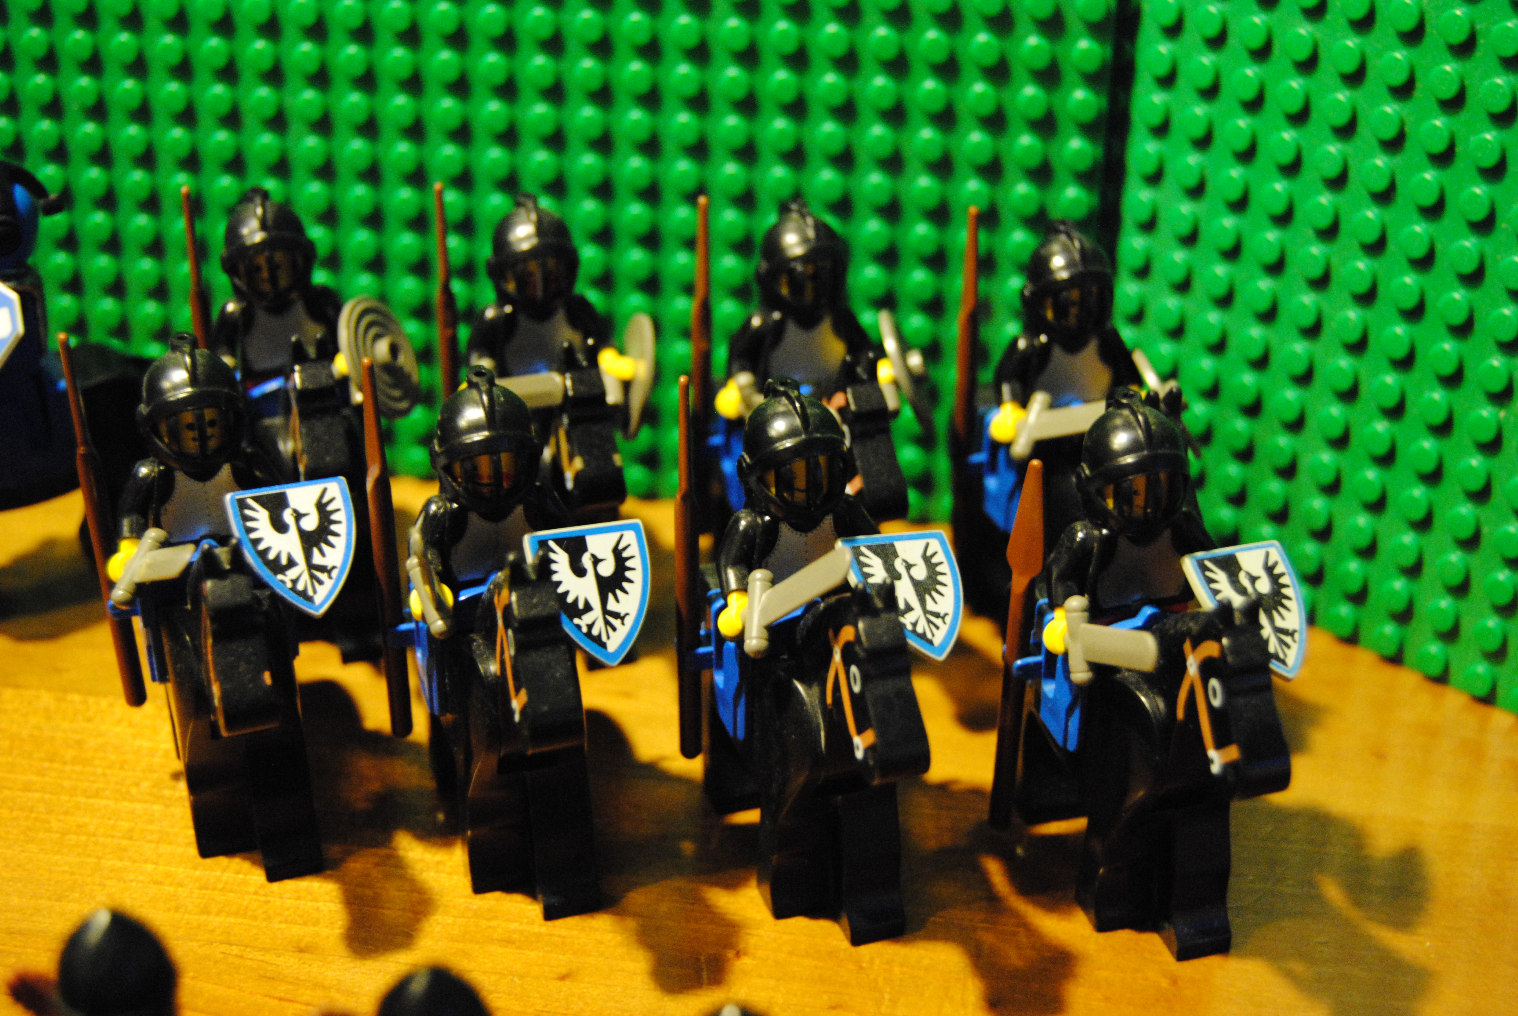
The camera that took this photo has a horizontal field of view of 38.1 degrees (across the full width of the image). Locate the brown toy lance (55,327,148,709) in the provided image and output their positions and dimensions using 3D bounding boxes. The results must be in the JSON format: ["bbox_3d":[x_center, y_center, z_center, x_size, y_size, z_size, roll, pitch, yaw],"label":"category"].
[{"bbox_3d":[-0.091,0.003,0.304,0.003,0.058,0.005,1,30,3],"label":"brown toy lance"}]

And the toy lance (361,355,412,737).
[{"bbox_3d":[-0.051,0.006,0.297,0.003,0.058,0.005,5,30,8],"label":"toy lance"}]

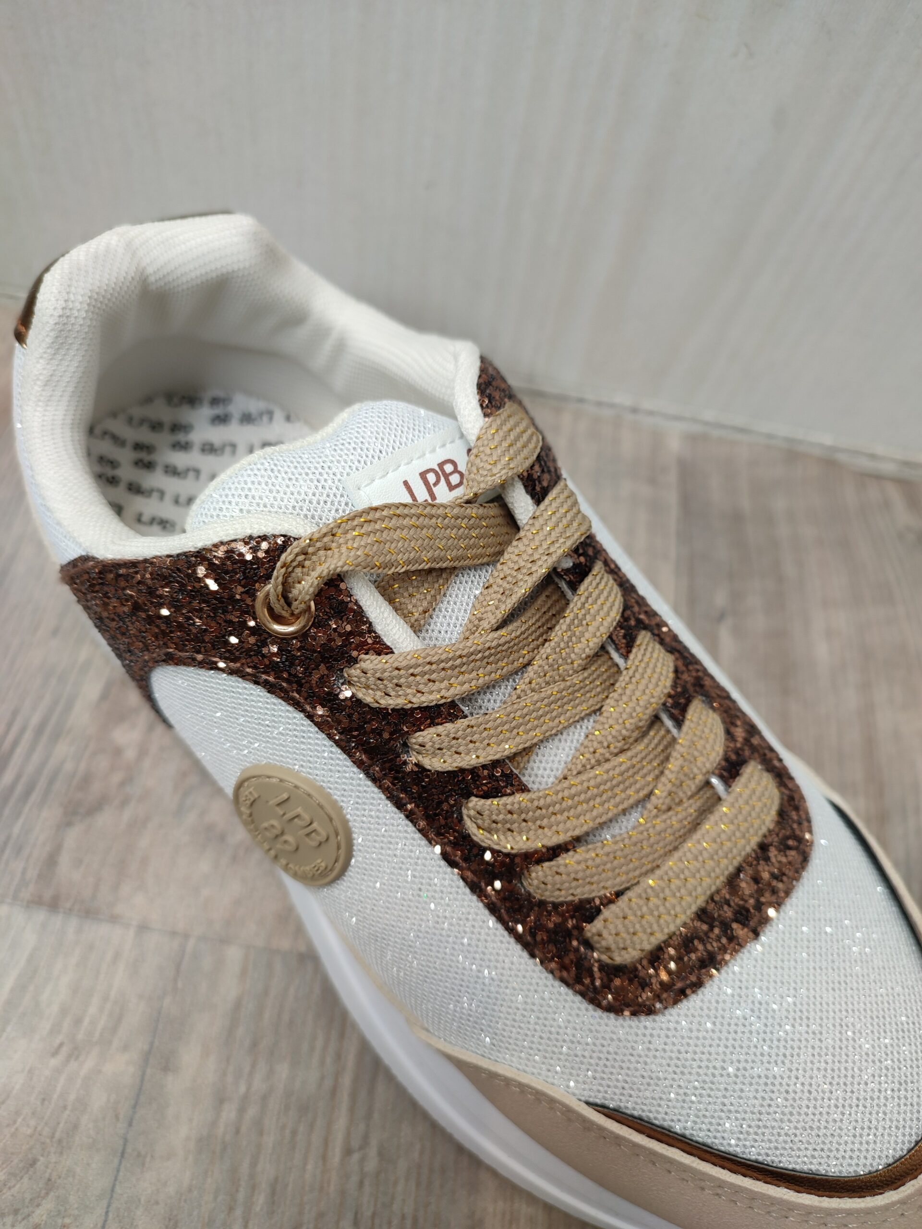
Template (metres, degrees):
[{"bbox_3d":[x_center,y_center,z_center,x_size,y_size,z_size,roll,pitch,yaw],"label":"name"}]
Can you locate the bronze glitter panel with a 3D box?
[{"bbox_3d":[0.004,0.013,0.179,0.099,0.056,0.139,-34,68,-28],"label":"bronze glitter panel"}]

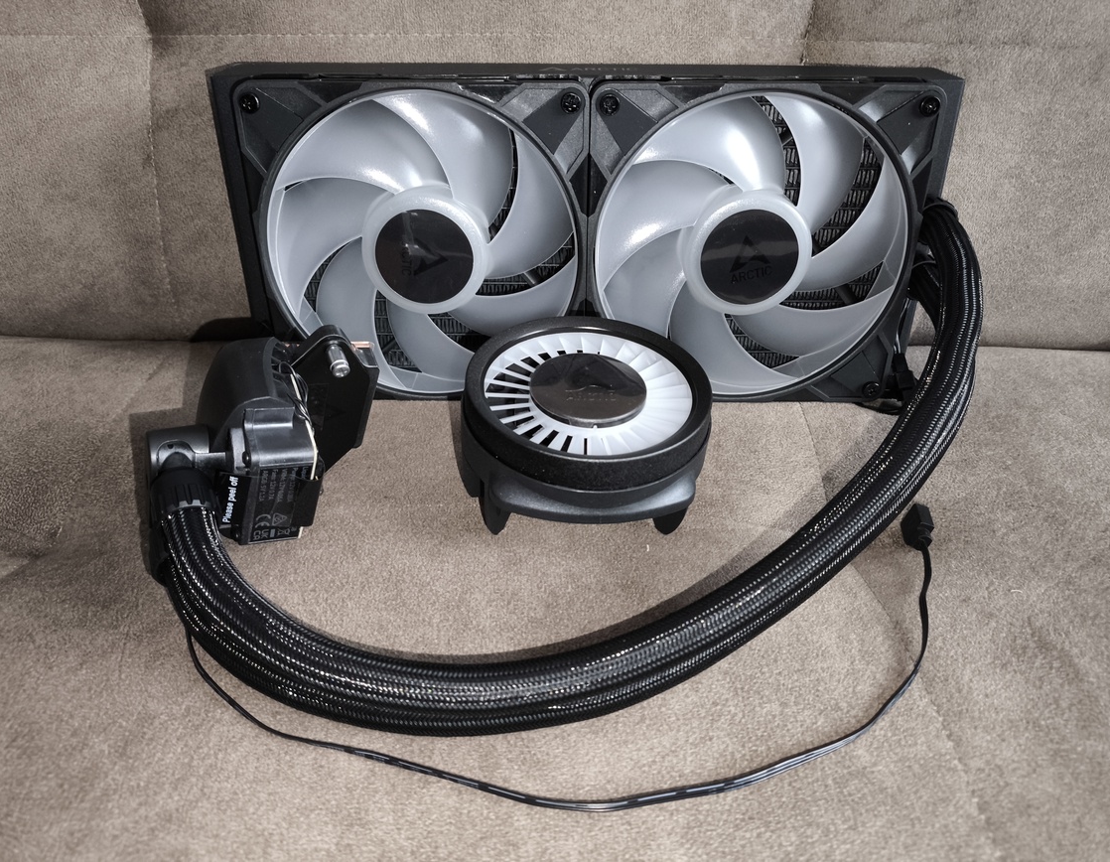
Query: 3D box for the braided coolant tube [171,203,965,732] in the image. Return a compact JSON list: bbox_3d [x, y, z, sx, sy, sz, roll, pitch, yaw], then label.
[{"bbox_3d":[0.020,-0.007,0.314,0.315,0.087,0.232,0,40,0],"label":"braided coolant tube"}]

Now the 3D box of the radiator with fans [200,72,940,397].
[{"bbox_3d":[0.014,-0.089,0.383,0.315,0.139,0.064,0,30,0],"label":"radiator with fans"}]

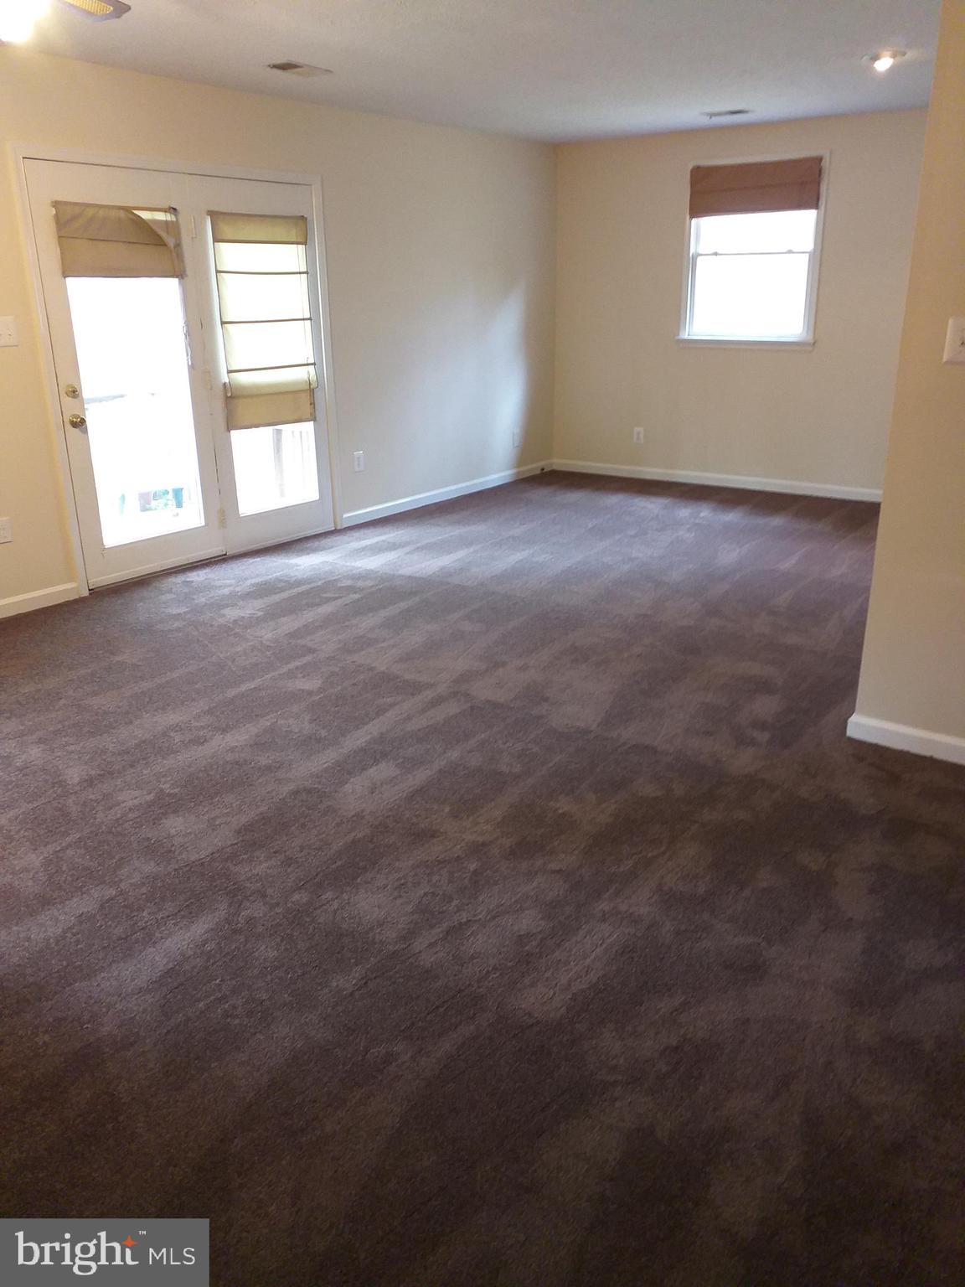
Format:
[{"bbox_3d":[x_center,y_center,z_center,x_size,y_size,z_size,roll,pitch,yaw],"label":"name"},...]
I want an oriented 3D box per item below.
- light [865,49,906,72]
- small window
[{"bbox_3d":[1.888,-2.722,4.716,0.185,0.060,0.185,13,24,34],"label":"light"},{"bbox_3d":[1.855,-2.707,6.984,0.975,1.174,0.089,13,24,34],"label":"small window"}]

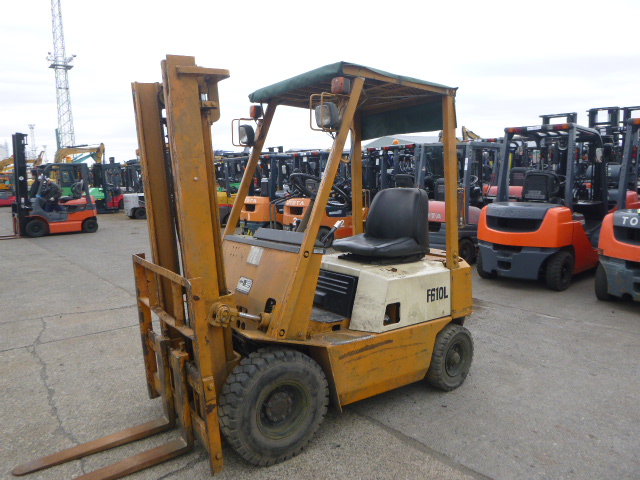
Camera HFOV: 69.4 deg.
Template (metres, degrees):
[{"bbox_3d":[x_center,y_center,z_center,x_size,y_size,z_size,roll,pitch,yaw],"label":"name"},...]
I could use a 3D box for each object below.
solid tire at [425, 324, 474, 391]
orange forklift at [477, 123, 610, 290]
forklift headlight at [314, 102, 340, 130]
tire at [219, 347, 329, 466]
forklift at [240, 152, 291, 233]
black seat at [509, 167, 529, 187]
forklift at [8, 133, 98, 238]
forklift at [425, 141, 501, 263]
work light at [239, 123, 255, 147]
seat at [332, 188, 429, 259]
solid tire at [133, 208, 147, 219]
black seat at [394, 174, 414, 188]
[{"bbox_3d":[0.886,0.799,3.147,0.450,0.450,0.130,-5,8,-33],"label":"solid tire"},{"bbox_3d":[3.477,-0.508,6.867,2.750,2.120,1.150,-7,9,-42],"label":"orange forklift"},{"bbox_3d":[0.037,-0.612,2.280,0.085,0.135,0.130,-5,8,-33],"label":"forklift headlight"},{"bbox_3d":[-0.222,0.836,2.348,0.575,0.575,0.175,-5,8,-33],"label":"tire"},{"bbox_3d":[-0.693,-1.117,12.405,1.080,2.100,2.600,6,9,43],"label":"forklift"},{"bbox_3d":[5.015,-1.499,11.392,0.520,0.560,0.500,-7,9,-42],"label":"black seat"},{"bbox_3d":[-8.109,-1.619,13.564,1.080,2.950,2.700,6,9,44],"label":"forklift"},{"bbox_3d":[2.895,-0.743,8.976,2.600,2.100,1.100,-7,9,-42],"label":"forklift"},{"bbox_3d":[-0.483,-0.692,3.060,0.085,0.140,0.130,-5,8,-33],"label":"work light"},{"bbox_3d":[0.387,-0.142,3.097,0.490,0.450,0.490,-5,8,-33],"label":"seat"},{"bbox_3d":[-7.711,-1.121,19.891,0.470,0.470,0.150,-5,8,-33],"label":"solid tire"},{"bbox_3d":[2.030,-1.159,10.192,0.520,0.560,0.500,-7,9,-42],"label":"black seat"}]

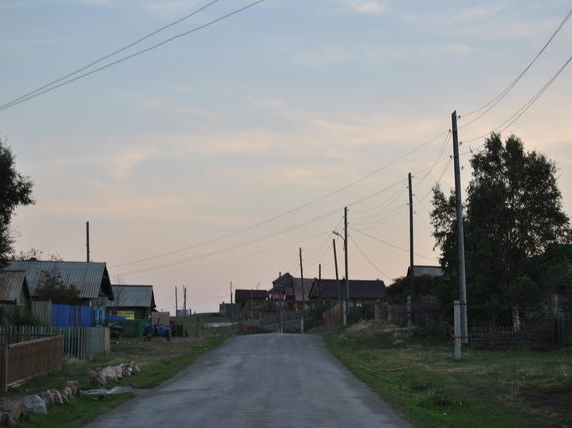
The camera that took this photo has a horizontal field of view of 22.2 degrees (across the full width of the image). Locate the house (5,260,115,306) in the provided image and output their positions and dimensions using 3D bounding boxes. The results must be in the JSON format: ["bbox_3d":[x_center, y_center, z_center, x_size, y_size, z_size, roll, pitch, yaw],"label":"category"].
[{"bbox_3d":[-15.000,5.276,94.500,7.000,4.700,7.600,0,-3,0],"label":"house"}]

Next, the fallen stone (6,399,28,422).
[{"bbox_3d":[-4.095,2.986,22.172,0.344,0.333,0.339,0,-4,0],"label":"fallen stone"}]

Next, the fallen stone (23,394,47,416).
[{"bbox_3d":[-4.878,3.714,28.300,0.460,0.410,0.430,0,-3,0],"label":"fallen stone"}]

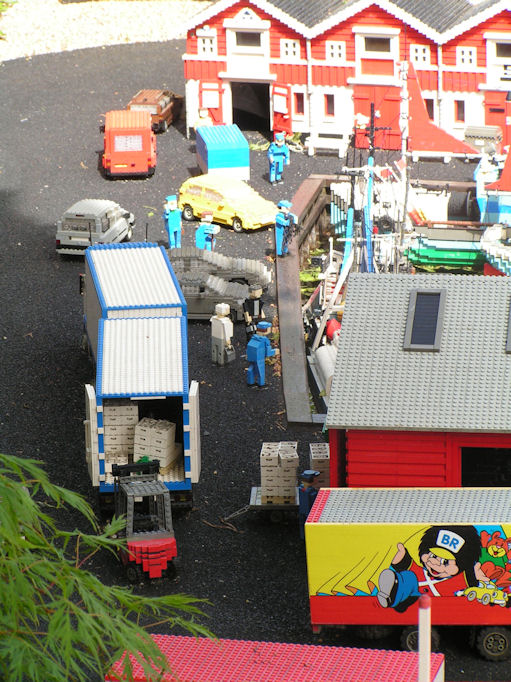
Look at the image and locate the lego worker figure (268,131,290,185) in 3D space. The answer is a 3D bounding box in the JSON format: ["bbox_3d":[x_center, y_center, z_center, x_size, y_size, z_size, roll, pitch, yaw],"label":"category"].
[{"bbox_3d":[0.045,-0.345,6.239,0.039,0.097,0.026,-6,19,-11],"label":"lego worker figure"}]

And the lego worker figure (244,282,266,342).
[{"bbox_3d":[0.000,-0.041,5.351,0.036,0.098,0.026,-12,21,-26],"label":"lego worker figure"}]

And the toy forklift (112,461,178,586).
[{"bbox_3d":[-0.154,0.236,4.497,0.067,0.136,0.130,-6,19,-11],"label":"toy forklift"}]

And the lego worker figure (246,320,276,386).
[{"bbox_3d":[0.010,0.019,5.174,0.037,0.099,0.035,-18,25,-39],"label":"lego worker figure"}]

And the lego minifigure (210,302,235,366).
[{"bbox_3d":[-0.052,-0.012,5.272,0.034,0.098,0.024,13,24,37],"label":"lego minifigure"}]

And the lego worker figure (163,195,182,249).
[{"bbox_3d":[-0.145,-0.212,5.871,0.031,0.095,0.022,-11,21,-25],"label":"lego worker figure"}]

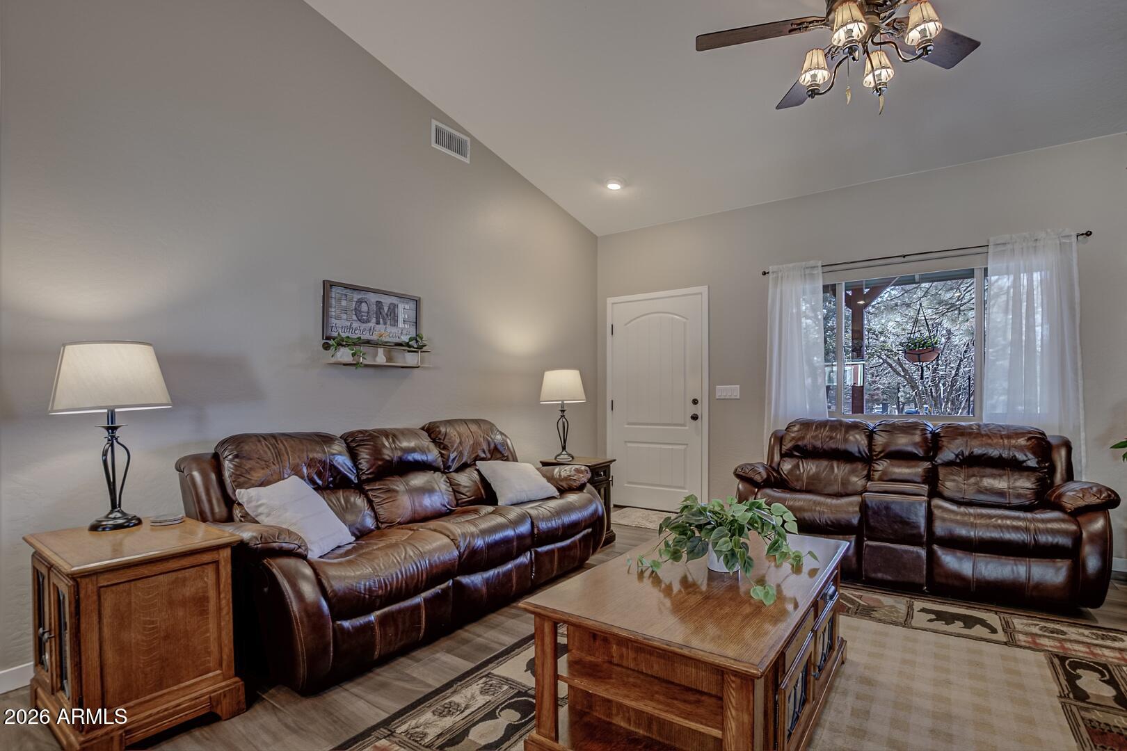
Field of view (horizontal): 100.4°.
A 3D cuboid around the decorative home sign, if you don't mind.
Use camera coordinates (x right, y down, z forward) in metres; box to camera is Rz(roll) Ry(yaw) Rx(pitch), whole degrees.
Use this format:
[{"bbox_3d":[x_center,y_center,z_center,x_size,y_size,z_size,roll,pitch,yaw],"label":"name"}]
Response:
[{"bbox_3d":[-1.250,-0.388,3.123,0.036,0.362,0.683,-2,-3,38],"label":"decorative home sign"}]

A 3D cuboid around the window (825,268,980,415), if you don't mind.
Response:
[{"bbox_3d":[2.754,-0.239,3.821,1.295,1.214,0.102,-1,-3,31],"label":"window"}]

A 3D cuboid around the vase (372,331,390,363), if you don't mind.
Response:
[{"bbox_3d":[-1.105,-0.173,2.840,0.085,0.195,0.090,-1,-2,38],"label":"vase"}]

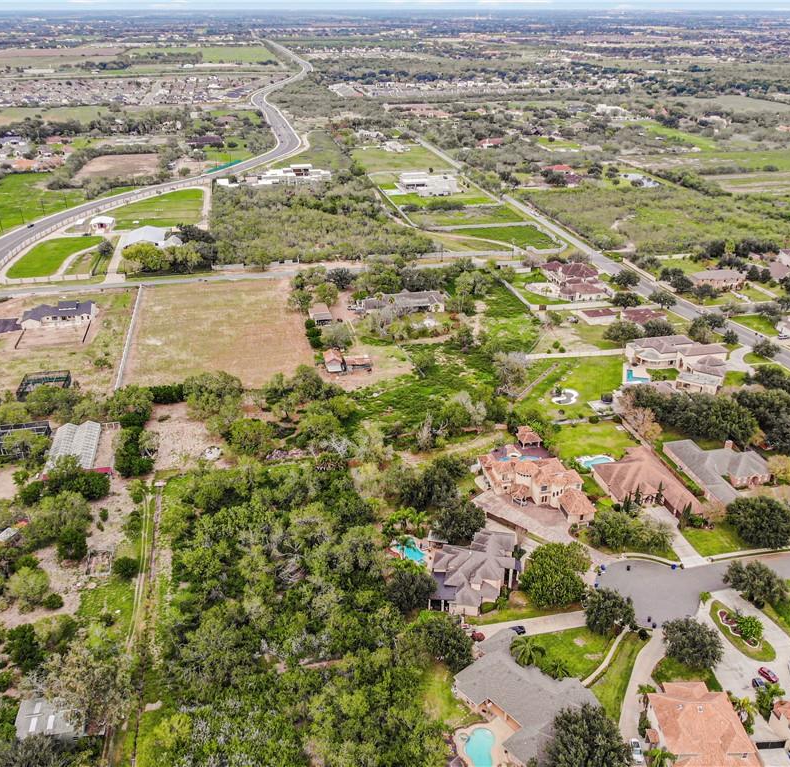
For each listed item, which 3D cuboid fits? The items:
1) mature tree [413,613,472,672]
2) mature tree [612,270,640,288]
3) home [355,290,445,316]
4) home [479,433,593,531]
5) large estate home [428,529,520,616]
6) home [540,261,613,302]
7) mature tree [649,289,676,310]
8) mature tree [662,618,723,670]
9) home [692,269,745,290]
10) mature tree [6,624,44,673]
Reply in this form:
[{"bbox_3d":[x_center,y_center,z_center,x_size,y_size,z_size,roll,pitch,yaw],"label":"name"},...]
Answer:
[{"bbox_3d":[9.787,53.088,144.982,12.000,10.000,12.000,0,28,0],"label":"mature tree"},{"bbox_3d":[109.286,-48.519,337.178,12.200,9.000,12.200,0,28,0],"label":"mature tree"},{"bbox_3d":[4.601,-37.787,319.598,38.000,6.200,19.500,-4,28,-7],"label":"home"},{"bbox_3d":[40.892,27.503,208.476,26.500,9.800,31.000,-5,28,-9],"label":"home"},{"bbox_3d":[20.594,44.707,177.477,21.000,8.500,26.500,4,28,7],"label":"large estate home"},{"bbox_3d":[85.852,-51.400,341.962,24.000,9.500,39.000,-4,28,-8],"label":"home"},{"bbox_3d":[126.556,-39.867,336.133,11.500,9.000,11.500,0,28,0],"label":"mature tree"},{"bbox_3d":[64.226,57.000,153.807,12.400,9.000,12.400,0,28,0],"label":"mature tree"},{"bbox_3d":[157.662,-50.806,342.725,27.500,8.000,13.500,-5,28,-10],"label":"home"},{"bbox_3d":[-73.714,54.084,144.380,7.000,8.500,7.000,0,28,0],"label":"mature tree"}]

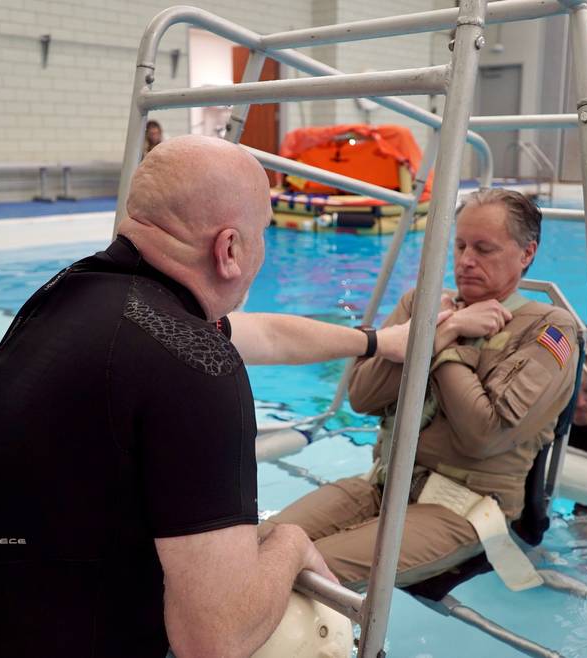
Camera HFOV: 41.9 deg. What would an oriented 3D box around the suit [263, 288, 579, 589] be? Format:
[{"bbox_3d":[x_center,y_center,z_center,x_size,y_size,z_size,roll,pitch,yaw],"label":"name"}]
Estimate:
[{"bbox_3d":[0.214,0.367,1.708,0.790,0.900,0.560,-10,16,-40],"label":"suit"}]

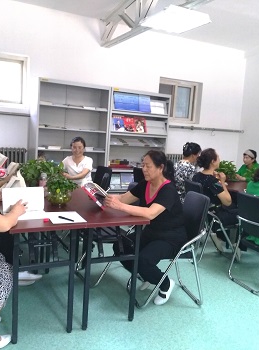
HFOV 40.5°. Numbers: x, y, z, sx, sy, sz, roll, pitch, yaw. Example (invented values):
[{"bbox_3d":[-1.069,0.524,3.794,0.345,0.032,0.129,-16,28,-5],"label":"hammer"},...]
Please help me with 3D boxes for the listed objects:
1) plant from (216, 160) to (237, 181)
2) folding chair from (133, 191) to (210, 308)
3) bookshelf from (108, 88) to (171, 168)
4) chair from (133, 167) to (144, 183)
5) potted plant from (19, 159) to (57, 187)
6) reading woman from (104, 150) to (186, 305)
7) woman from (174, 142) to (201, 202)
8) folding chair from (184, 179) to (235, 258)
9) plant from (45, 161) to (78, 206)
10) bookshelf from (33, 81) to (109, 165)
[{"bbox_3d":[1.560,-0.054,5.644,0.310,0.340,0.310,-1,6,-33],"label":"plant"},{"bbox_3d":[0.312,0.606,2.962,0.536,0.873,0.457,2,6,-17],"label":"folding chair"},{"bbox_3d":[0.071,-0.240,5.529,1.081,2.056,0.340,-1,6,-33],"label":"bookshelf"},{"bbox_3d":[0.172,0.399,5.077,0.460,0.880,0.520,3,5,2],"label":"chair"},{"bbox_3d":[-1.031,-0.012,3.923,0.370,0.340,0.360,-1,6,-33],"label":"potted plant"},{"bbox_3d":[0.137,0.421,2.847,0.774,1.241,0.496,1,7,-24],"label":"reading woman"},{"bbox_3d":[0.953,0.258,4.592,0.690,1.330,0.460,1,6,-21],"label":"woman"},{"bbox_3d":[0.965,0.540,4.068,0.540,0.870,0.460,1,6,-20],"label":"folding chair"},{"bbox_3d":[-0.607,0.077,3.047,0.270,0.370,0.270,-1,6,-33],"label":"plant"},{"bbox_3d":[-0.841,-0.229,4.947,1.033,2.056,0.340,-1,6,-33],"label":"bookshelf"}]

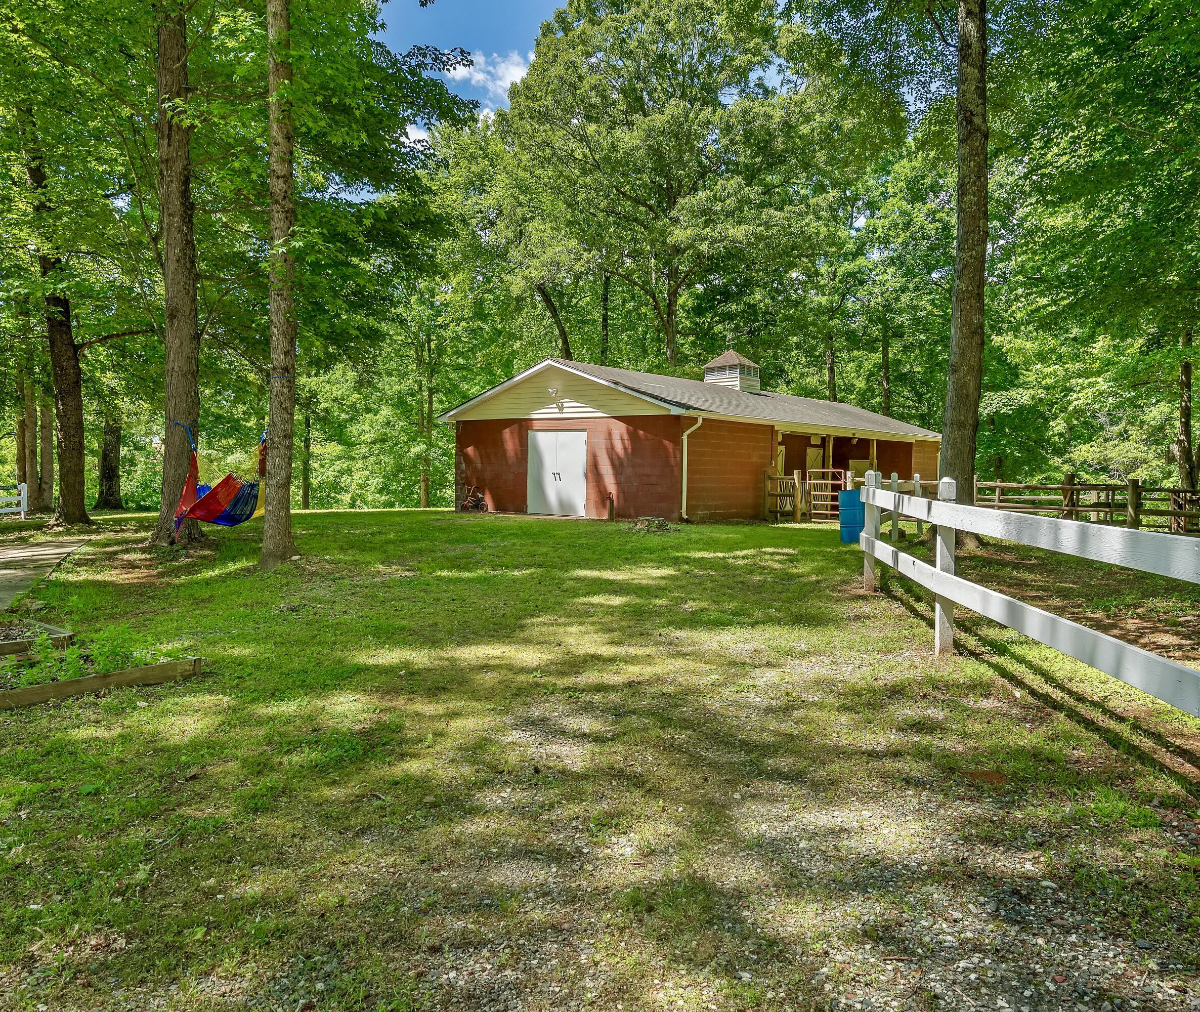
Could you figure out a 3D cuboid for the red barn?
[{"bbox_3d":[4.110,-2.332,27.964,8.090,4.820,16.900,3,3,40],"label":"red barn"}]

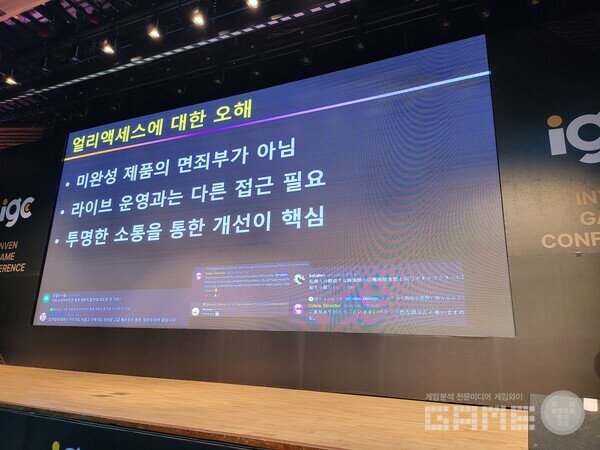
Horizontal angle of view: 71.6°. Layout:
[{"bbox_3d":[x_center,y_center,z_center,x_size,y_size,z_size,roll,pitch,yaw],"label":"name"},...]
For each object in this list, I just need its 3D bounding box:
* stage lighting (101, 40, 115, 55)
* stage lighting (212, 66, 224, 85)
[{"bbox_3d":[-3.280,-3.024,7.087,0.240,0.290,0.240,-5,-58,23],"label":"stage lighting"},{"bbox_3d":[-1.557,-2.855,7.945,0.240,0.300,0.320,-5,24,23],"label":"stage lighting"}]

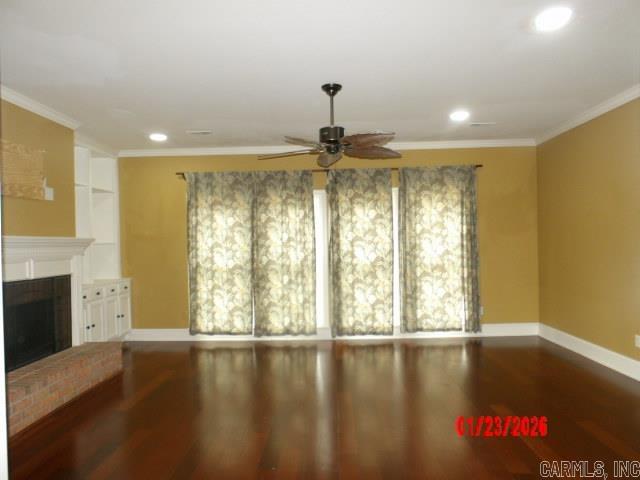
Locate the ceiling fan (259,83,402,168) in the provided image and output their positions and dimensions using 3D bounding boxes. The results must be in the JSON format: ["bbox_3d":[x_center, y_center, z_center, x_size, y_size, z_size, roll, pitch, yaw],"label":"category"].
[{"bbox_3d":[0.108,-1.031,3.900,1.345,0.605,1.336,-1,-1,2],"label":"ceiling fan"}]

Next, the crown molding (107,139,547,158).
[{"bbox_3d":[0.045,-1.264,6.124,5.792,0.090,0.088,-1,-1,2],"label":"crown molding"}]

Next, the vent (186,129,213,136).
[{"bbox_3d":[-1.448,-1.281,5.330,0.312,0.024,0.195,-1,-1,2],"label":"vent"}]

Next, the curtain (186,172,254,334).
[{"bbox_3d":[-1.374,0.184,6.105,0.923,2.228,0.107,-1,-1,2],"label":"curtain"}]

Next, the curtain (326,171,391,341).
[{"bbox_3d":[0.543,0.168,6.037,0.882,2.271,0.107,-1,-1,2],"label":"curtain"}]

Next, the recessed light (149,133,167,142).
[{"bbox_3d":[-2.004,-1.272,5.506,0.200,0.039,0.200,-1,-1,2],"label":"recessed light"}]

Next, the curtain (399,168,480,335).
[{"bbox_3d":[1.617,0.130,5.999,1.105,2.236,0.107,-1,-1,2],"label":"curtain"}]

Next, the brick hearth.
[{"bbox_3d":[-2.365,1.246,3.833,0.449,0.292,1.823,-1,-1,2],"label":"brick hearth"}]

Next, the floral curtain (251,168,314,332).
[{"bbox_3d":[-0.484,0.183,6.073,0.872,2.257,0.107,-1,-1,2],"label":"floral curtain"}]

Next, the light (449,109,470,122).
[{"bbox_3d":[1.521,-1.352,4.838,0.200,0.039,0.200,-1,-1,2],"label":"light"}]

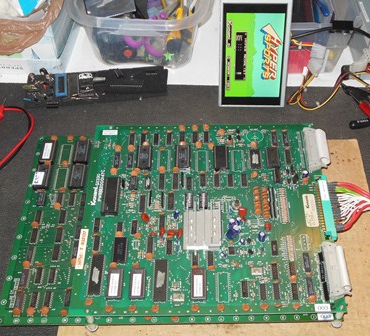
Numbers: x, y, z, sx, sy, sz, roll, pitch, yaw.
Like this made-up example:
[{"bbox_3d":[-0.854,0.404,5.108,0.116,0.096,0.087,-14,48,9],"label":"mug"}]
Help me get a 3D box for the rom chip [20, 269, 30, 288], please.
[{"bbox_3d":[-0.201,0.140,0.620,0.008,0.005,0.024,0,56,1],"label":"rom chip"}]

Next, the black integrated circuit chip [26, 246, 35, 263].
[{"bbox_3d":[-0.198,0.111,0.628,0.007,0.004,0.023,-1,55,1],"label":"black integrated circuit chip"}]

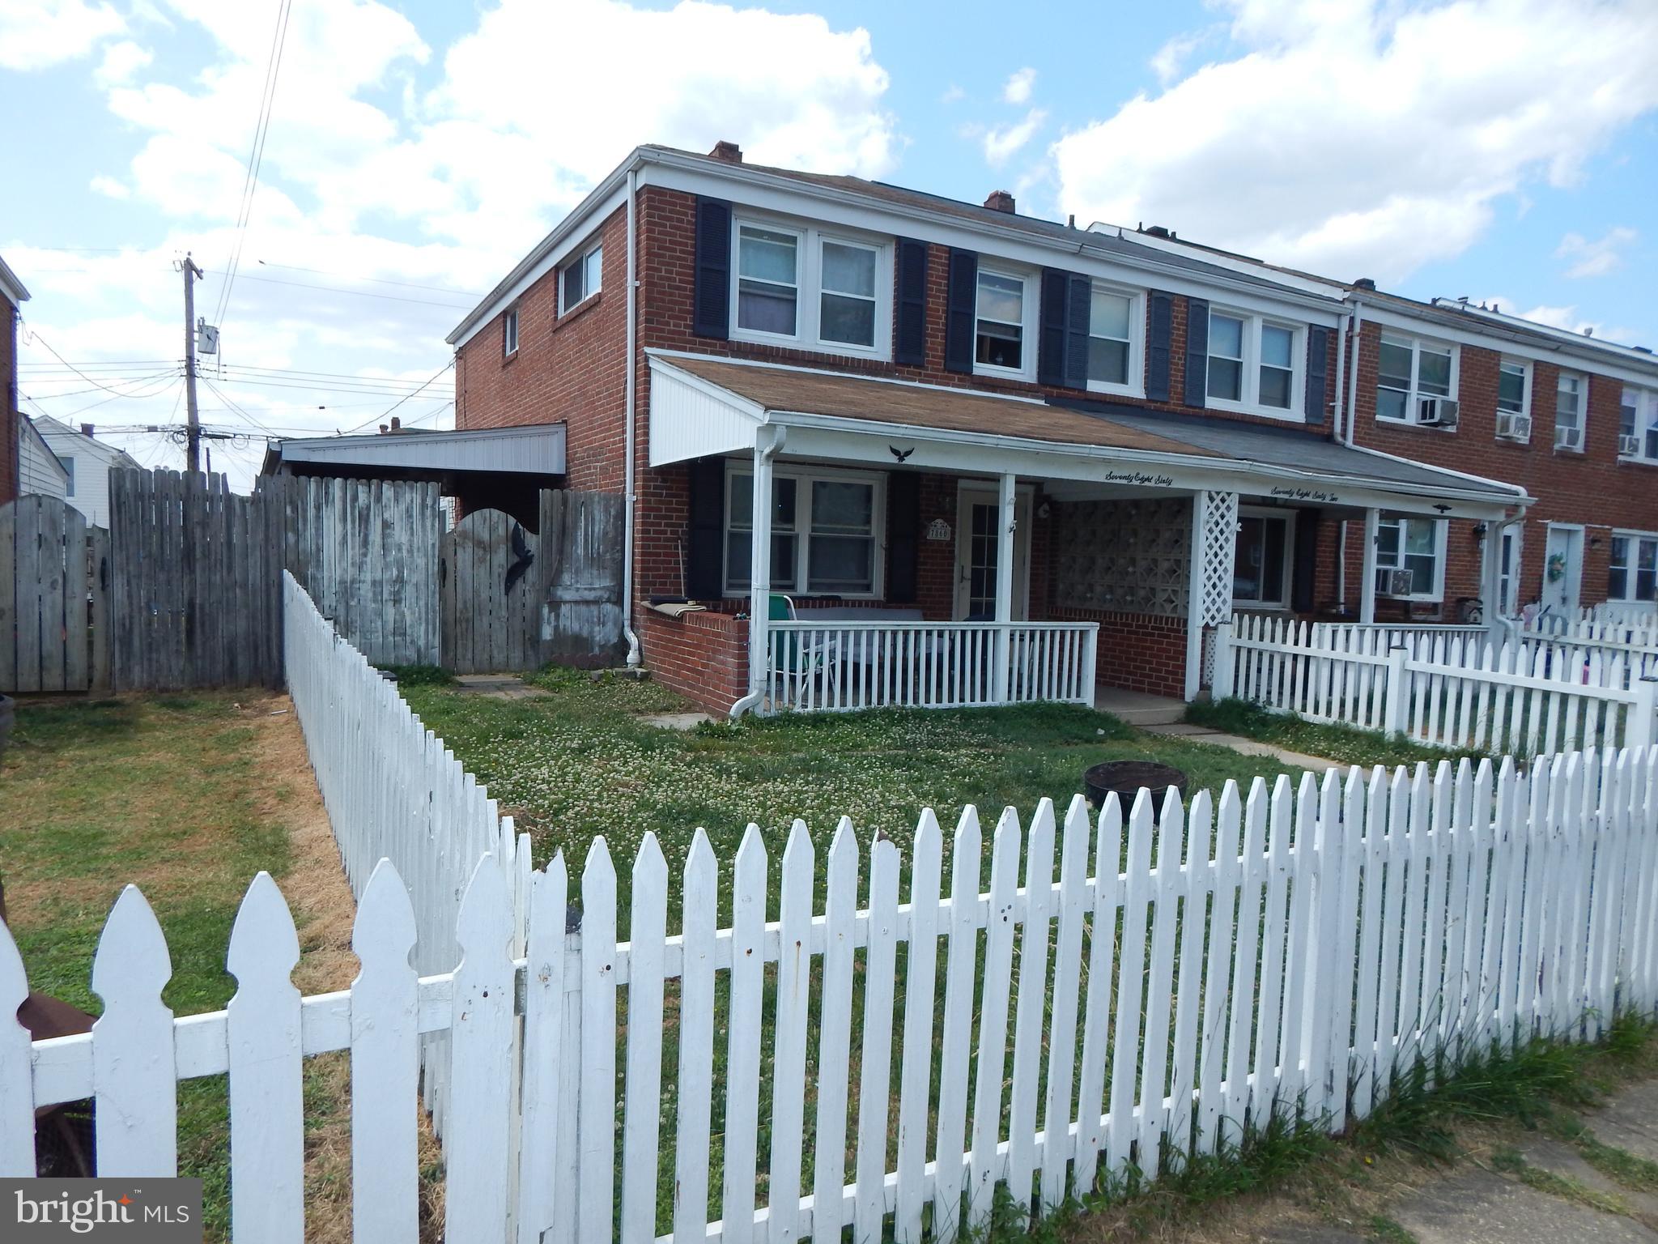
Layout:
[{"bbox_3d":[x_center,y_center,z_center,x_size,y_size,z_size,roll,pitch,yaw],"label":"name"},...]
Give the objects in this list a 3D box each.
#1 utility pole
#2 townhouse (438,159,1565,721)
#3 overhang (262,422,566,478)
[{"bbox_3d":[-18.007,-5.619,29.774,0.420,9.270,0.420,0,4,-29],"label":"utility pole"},{"bbox_3d":[0.992,-3.226,15.500,10.712,7.297,12.368,0,4,-29],"label":"townhouse"},{"bbox_3d":[-6.097,-2.150,14.472,3.074,0.735,6.935,0,4,-29],"label":"overhang"}]

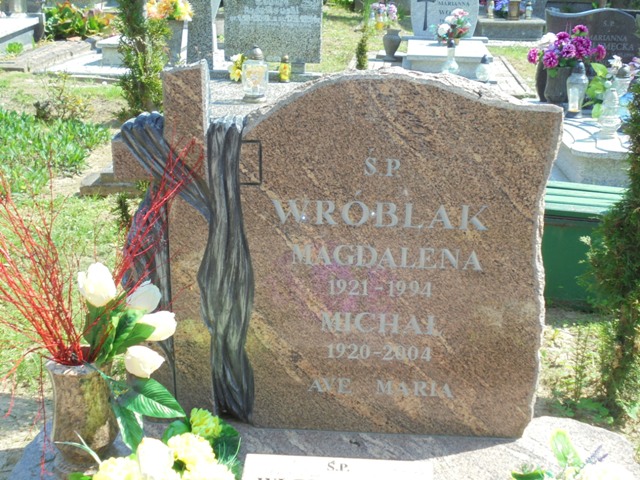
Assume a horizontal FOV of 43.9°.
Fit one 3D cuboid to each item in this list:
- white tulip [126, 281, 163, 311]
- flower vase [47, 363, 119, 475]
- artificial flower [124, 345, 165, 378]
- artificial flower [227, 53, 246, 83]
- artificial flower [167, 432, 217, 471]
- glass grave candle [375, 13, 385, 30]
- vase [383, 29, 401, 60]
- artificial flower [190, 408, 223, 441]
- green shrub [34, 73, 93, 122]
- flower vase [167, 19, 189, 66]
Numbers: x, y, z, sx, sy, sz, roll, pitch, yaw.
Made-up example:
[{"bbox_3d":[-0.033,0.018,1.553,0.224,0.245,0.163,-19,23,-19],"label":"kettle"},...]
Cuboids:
[{"bbox_3d":[-0.349,0.112,1.580,0.066,0.065,0.060,2,21,0],"label":"white tulip"},{"bbox_3d":[-0.502,0.365,1.667,0.140,0.252,0.140,2,21,0],"label":"flower vase"},{"bbox_3d":[-0.347,0.240,1.570,0.072,0.062,0.062,2,21,0],"label":"artificial flower"},{"bbox_3d":[-0.571,-1.193,5.500,0.125,0.200,0.125,2,21,0],"label":"artificial flower"},{"bbox_3d":[-0.246,0.408,1.520,0.092,0.070,0.085,2,21,0],"label":"artificial flower"},{"bbox_3d":[0.943,-3.463,12.600,0.145,0.265,0.145,2,20,0],"label":"glass grave candle"},{"bbox_3d":[0.743,-2.017,8.200,0.185,0.330,0.185,2,21,0],"label":"vase"},{"bbox_3d":[-0.234,0.381,1.640,0.062,0.058,0.060,2,21,0],"label":"artificial flower"},{"bbox_3d":[-2.000,-1.111,6.200,0.440,0.380,0.420,2,21,0],"label":"green shrub"},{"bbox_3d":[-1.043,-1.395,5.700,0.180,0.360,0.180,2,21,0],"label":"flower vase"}]

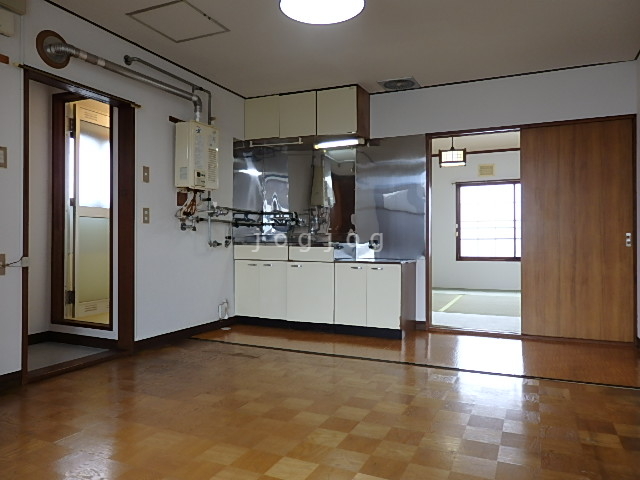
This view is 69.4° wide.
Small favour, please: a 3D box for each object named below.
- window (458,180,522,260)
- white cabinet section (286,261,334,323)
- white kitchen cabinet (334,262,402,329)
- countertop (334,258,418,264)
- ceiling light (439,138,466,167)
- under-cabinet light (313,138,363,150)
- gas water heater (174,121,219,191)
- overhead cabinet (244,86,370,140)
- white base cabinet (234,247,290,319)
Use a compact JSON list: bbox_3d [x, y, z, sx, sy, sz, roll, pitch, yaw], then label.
[{"bbox_3d":[3.033,-0.292,7.196,1.750,1.265,0.100,0,0,24],"label":"window"},{"bbox_3d":[0.021,0.471,4.415,0.475,0.545,0.517,0,0,24],"label":"white cabinet section"},{"bbox_3d":[0.512,0.474,4.195,0.602,0.545,0.517,0,0,24],"label":"white kitchen cabinet"},{"bbox_3d":[0.514,0.202,4.190,0.607,0.028,0.525,0,0,24],"label":"countertop"},{"bbox_3d":[1.756,-1.172,6.111,0.350,0.420,0.350,0,0,24],"label":"ceiling light"},{"bbox_3d":[0.189,-0.936,4.490,0.530,0.070,0.090,0,0,24],"label":"under-cabinet light"},{"bbox_3d":[-1.022,-0.683,3.854,0.165,0.530,0.380,0,0,24],"label":"gas water heater"},{"bbox_3d":[-0.131,-1.190,4.574,1.195,0.435,0.359,0,0,24],"label":"overhead cabinet"},{"bbox_3d":[-0.458,0.404,4.674,0.605,0.710,0.530,0,0,24],"label":"white base cabinet"}]

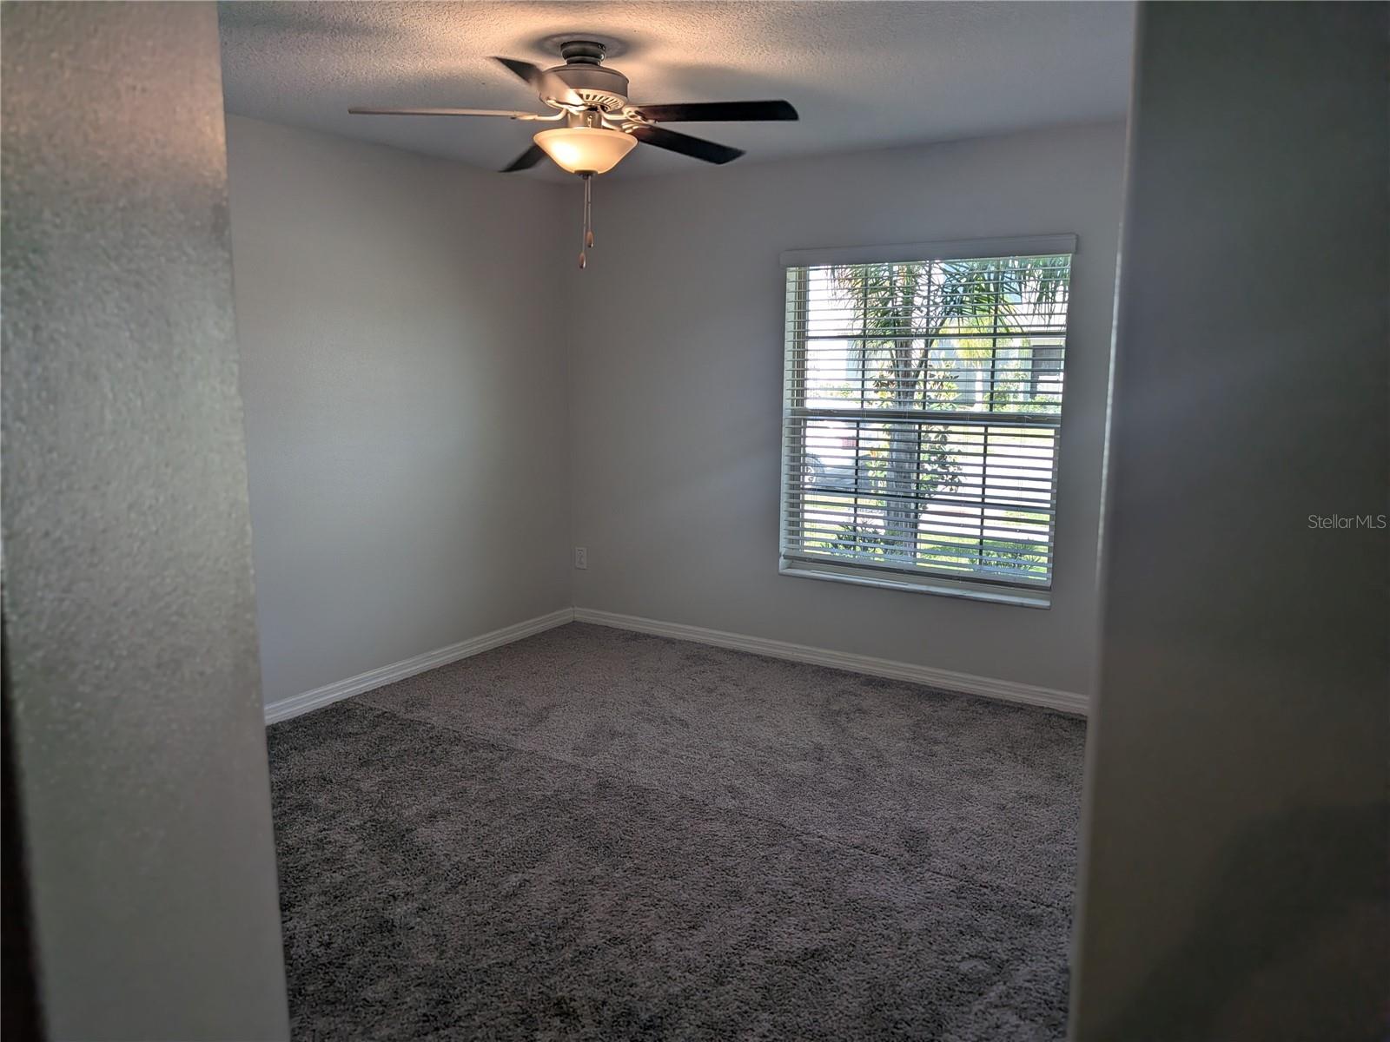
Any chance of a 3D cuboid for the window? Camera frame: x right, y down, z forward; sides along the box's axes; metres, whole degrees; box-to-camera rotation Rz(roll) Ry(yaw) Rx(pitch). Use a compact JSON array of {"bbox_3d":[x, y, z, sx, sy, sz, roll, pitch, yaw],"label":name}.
[{"bbox_3d":[1.006,-0.459,4.455,1.348,1.582,0.125,6,11,32],"label":"window"}]

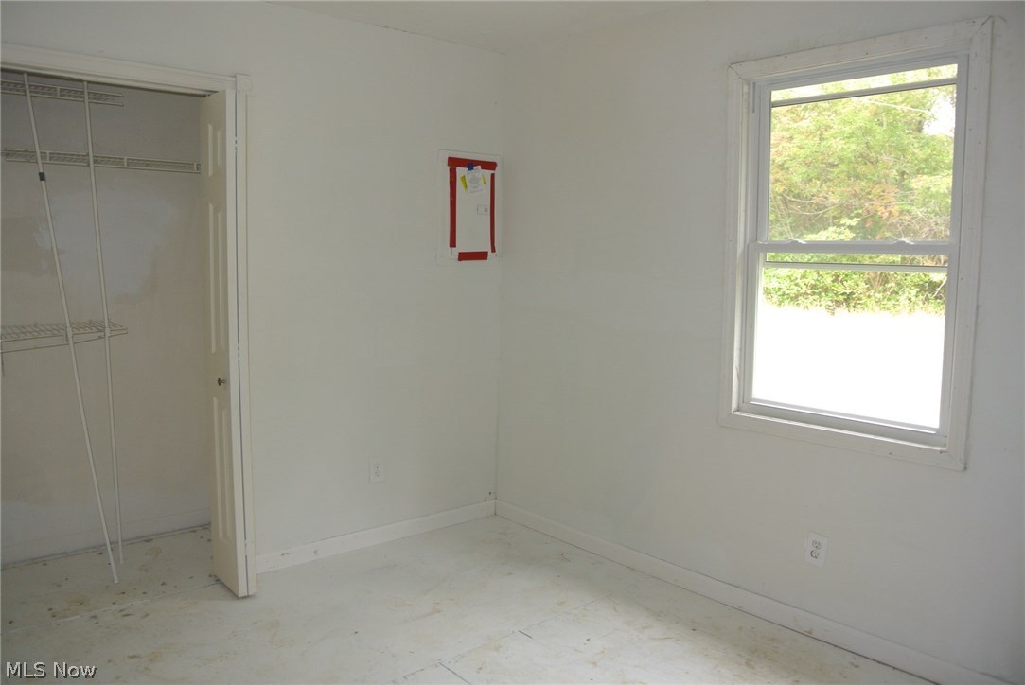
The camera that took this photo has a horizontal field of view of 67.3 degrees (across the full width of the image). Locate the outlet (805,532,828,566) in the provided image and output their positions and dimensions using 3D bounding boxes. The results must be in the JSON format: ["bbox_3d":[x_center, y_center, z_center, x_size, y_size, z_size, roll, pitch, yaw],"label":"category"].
[{"bbox_3d":[1.096,0.748,2.776,0.008,0.118,0.073,-4,7,-41],"label":"outlet"}]

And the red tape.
[{"bbox_3d":[-0.200,-0.900,3.896,0.310,0.046,0.004,-4,7,-41],"label":"red tape"}]

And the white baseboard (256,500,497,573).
[{"bbox_3d":[-0.593,0.924,3.730,1.330,0.087,0.014,-4,7,-41],"label":"white baseboard"}]

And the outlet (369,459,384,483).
[{"bbox_3d":[-0.643,0.603,3.661,0.075,0.120,0.008,-4,7,-41],"label":"outlet"}]

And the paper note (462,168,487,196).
[{"bbox_3d":[-0.187,-0.821,3.914,0.130,0.137,0.005,-14,13,-39],"label":"paper note"}]

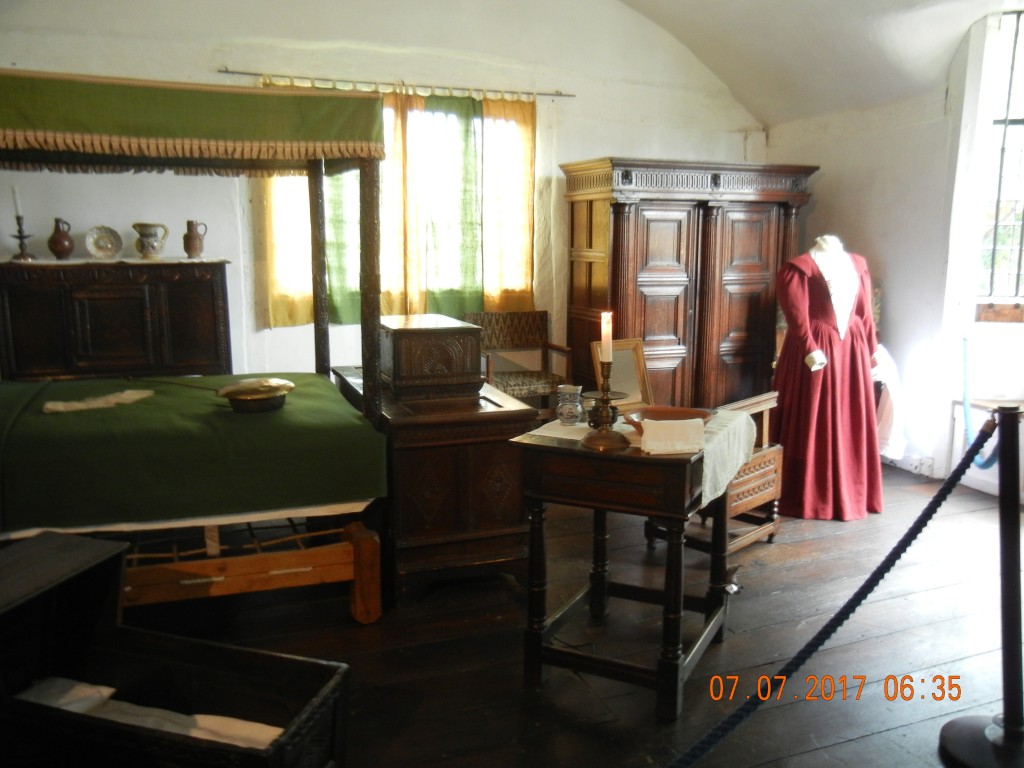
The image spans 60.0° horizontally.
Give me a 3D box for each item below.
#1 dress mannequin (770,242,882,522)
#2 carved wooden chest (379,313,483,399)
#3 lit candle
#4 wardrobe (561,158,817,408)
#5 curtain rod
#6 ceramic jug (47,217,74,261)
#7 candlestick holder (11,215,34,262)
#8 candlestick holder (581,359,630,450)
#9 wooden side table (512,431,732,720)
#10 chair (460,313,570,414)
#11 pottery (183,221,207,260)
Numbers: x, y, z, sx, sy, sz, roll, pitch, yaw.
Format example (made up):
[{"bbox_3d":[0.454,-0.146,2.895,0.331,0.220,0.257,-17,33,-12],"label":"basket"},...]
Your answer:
[{"bbox_3d":[1.671,0.010,4.682,0.560,1.370,0.480,-3,10,-17],"label":"dress mannequin"},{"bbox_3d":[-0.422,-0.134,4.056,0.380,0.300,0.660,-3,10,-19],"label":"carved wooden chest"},{"bbox_3d":[0.280,-0.138,2.615,0.027,0.151,0.027,0,9,0],"label":"lit candle"},{"bbox_3d":[1.229,-0.515,6.127,1.728,1.915,0.587,-5,10,-26],"label":"wardrobe"},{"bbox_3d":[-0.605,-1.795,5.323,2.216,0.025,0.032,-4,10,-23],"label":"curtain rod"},{"bbox_3d":[-2.556,-0.819,5.030,0.145,0.240,0.140,-3,10,-20],"label":"ceramic jug"},{"bbox_3d":[-2.736,-0.815,4.970,0.130,0.270,0.130,-3,10,-20],"label":"candlestick holder"},{"bbox_3d":[0.295,0.058,2.745,0.150,0.260,0.150,0,10,0],"label":"candlestick holder"},{"bbox_3d":[0.406,0.539,2.965,0.562,0.805,0.712,4,10,26],"label":"wooden side table"},{"bbox_3d":[0.049,0.064,5.481,0.584,0.978,0.440,-4,9,-21],"label":"chair"},{"bbox_3d":[-1.709,-0.780,4.790,0.136,0.202,0.113,-3,9,-19],"label":"pottery"}]

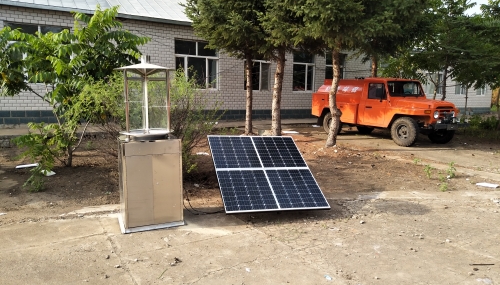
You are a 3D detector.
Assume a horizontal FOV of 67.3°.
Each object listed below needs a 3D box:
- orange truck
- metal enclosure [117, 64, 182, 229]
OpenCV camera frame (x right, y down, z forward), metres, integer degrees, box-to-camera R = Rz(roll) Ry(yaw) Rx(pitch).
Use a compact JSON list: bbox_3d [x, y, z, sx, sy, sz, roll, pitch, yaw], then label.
[{"bbox_3d":[3.959,-1.004,11.347,1.700,1.830,4.640,-3,8,-26],"label":"orange truck"},{"bbox_3d":[-1.177,-0.009,4.332,0.685,1.887,0.655,-3,7,-26],"label":"metal enclosure"}]

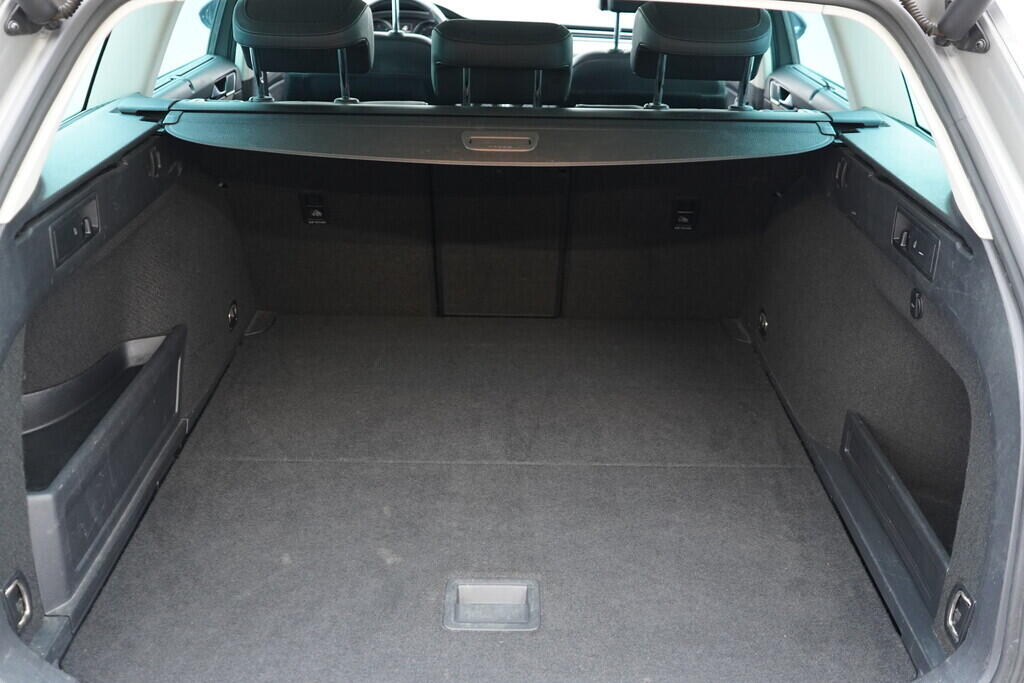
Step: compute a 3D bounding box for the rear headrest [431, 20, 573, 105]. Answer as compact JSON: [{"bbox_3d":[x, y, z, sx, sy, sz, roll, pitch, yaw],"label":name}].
[{"bbox_3d":[-0.017,-0.474,1.748,0.240,0.150,0.115,1,40,0],"label":"rear headrest"}]

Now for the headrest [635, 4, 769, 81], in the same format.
[{"bbox_3d":[0.318,-0.508,1.719,0.238,0.148,0.118,1,40,0],"label":"headrest"}]

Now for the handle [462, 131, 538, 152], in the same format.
[{"bbox_3d":[-0.018,-0.314,1.607,0.118,0.020,0.053,1,46,0],"label":"handle"}]

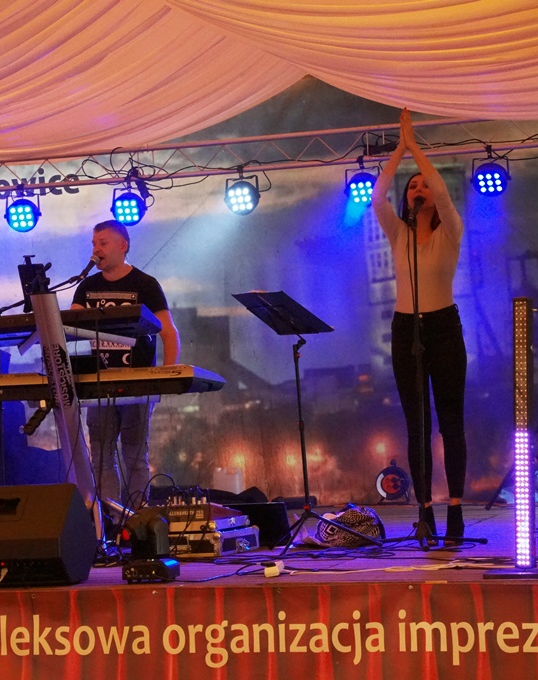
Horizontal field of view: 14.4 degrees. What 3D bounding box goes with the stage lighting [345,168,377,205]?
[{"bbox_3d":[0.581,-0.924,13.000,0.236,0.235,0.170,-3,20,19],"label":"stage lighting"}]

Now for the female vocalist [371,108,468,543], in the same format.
[{"bbox_3d":[0.732,-0.070,10.200,0.440,2.080,0.360,-3,-2,11],"label":"female vocalist"}]

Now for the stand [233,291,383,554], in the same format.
[{"bbox_3d":[0.197,0.412,10.620,0.600,1.300,0.550,-1,-3,-37],"label":"stand"}]

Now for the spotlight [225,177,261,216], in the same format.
[{"bbox_3d":[-0.165,-0.891,13.200,0.215,0.235,0.150,-3,12,25],"label":"spotlight"}]

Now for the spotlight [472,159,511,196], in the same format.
[{"bbox_3d":[1.335,-0.975,12.750,0.230,0.230,0.160,-3,18,18],"label":"spotlight"}]

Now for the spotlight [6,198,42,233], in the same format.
[{"bbox_3d":[-1.586,-0.822,13.700,0.236,0.240,0.170,-3,13,19],"label":"spotlight"}]

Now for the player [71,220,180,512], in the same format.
[{"bbox_3d":[-0.763,0.242,11.300,0.540,1.740,0.480,-3,-2,17],"label":"player"}]

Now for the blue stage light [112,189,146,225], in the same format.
[{"bbox_3d":[-0.888,-0.838,13.430,0.215,0.235,0.150,-3,12,19],"label":"blue stage light"}]

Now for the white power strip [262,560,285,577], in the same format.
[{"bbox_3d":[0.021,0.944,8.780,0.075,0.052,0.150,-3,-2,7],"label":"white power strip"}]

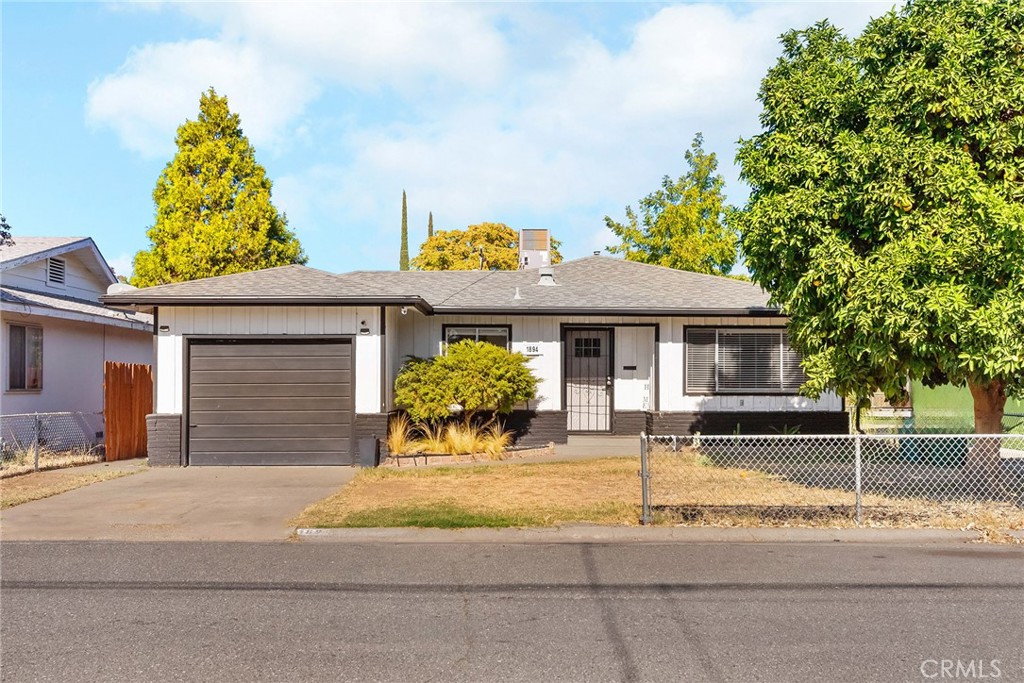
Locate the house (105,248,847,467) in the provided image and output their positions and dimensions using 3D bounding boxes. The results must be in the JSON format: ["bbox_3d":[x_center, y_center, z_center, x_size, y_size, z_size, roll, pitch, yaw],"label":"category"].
[{"bbox_3d":[0.120,0.070,20.400,13.400,4.600,11.300,0,-2,0],"label":"house"}]

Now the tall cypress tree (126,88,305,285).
[{"bbox_3d":[-10.600,-2.950,33.000,6.600,12.200,6.600,0,-2,0],"label":"tall cypress tree"}]

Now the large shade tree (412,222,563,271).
[{"bbox_3d":[-1.130,-0.950,42.000,7.300,9.100,7.300,0,-2,0],"label":"large shade tree"}]

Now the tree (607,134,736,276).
[{"bbox_3d":[5.640,-2.100,32.000,5.400,10.400,5.400,0,-2,0],"label":"tree"}]

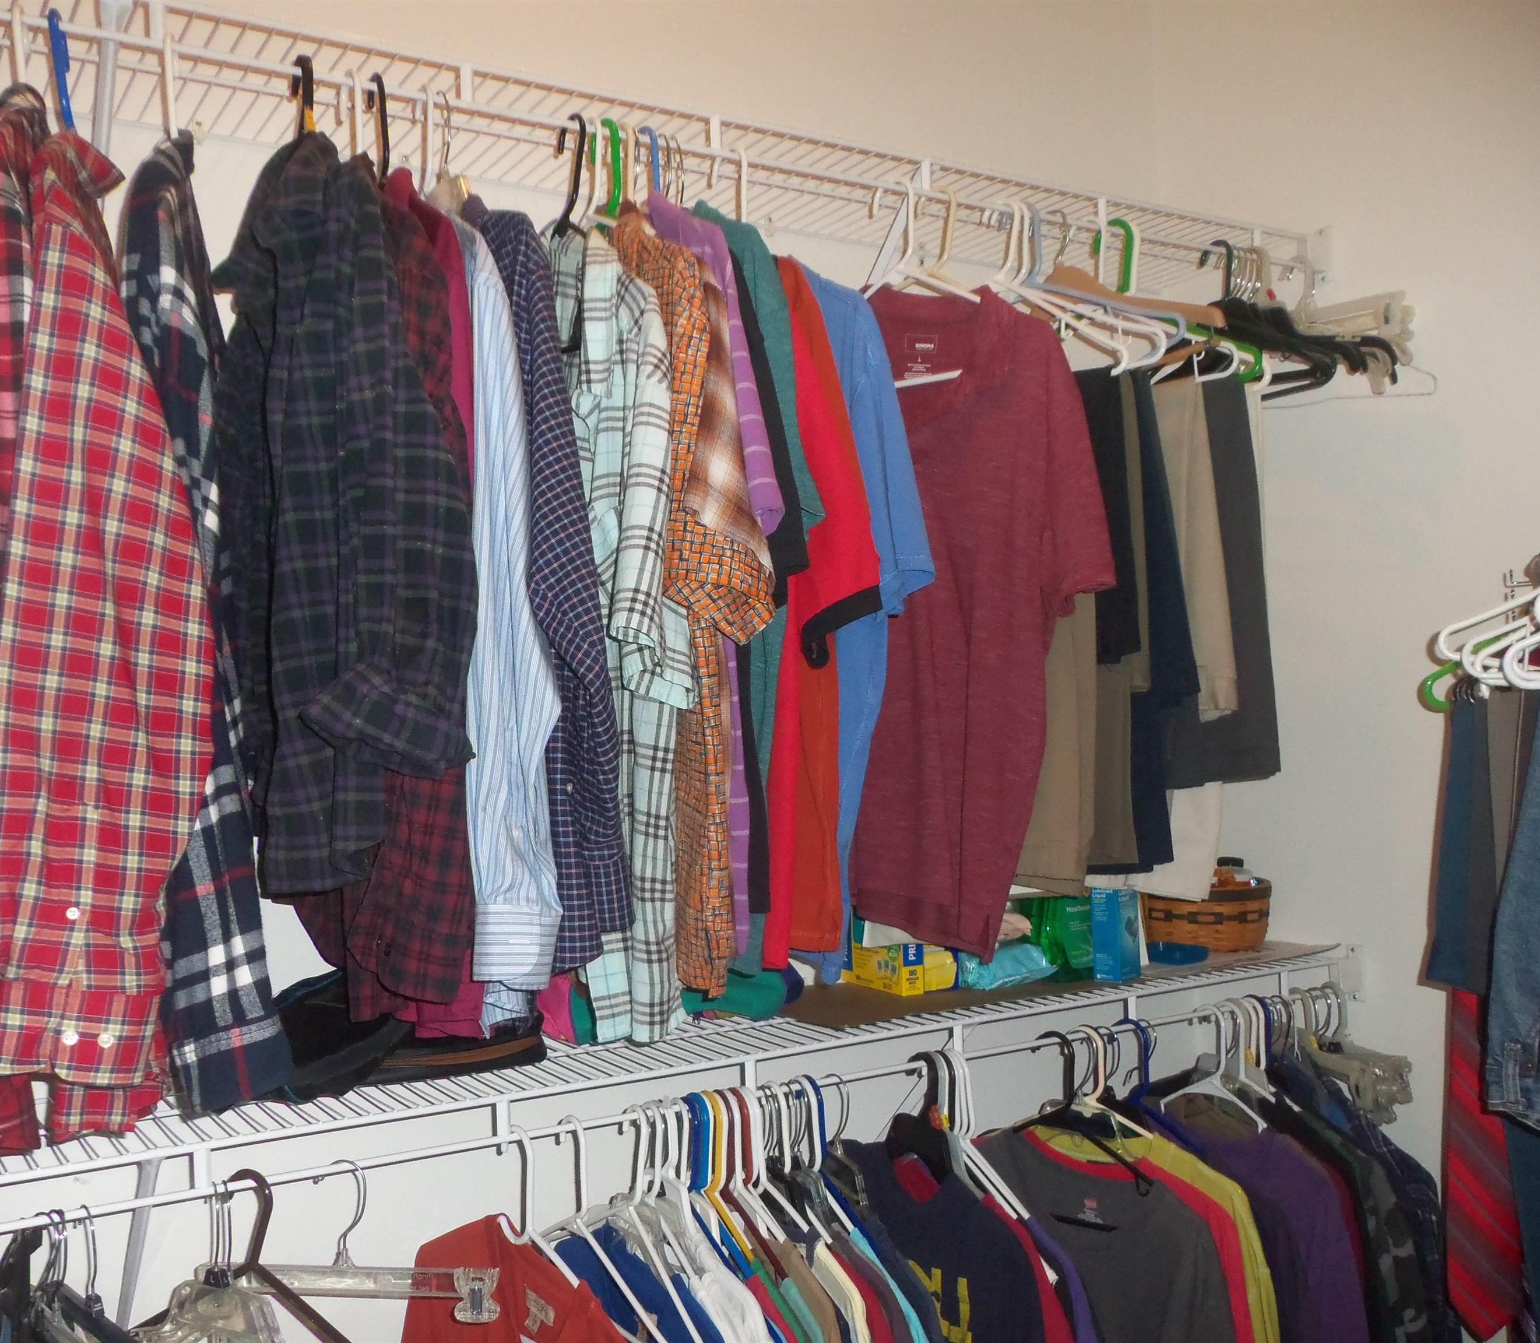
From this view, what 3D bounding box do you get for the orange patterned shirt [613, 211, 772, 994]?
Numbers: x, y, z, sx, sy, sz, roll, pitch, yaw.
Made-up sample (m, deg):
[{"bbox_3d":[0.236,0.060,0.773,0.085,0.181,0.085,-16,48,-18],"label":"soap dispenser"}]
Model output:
[{"bbox_3d":[-0.156,-0.093,1.592,0.115,0.852,0.512,-1,-1,-30],"label":"orange patterned shirt"}]

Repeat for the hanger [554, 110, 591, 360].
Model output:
[{"bbox_3d":[-0.209,-0.483,1.587,0.020,0.256,0.414,0,-1,-34],"label":"hanger"}]

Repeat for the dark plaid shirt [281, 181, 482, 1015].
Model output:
[{"bbox_3d":[-0.419,-0.104,1.467,0.130,0.882,0.463,0,-1,-34],"label":"dark plaid shirt"}]

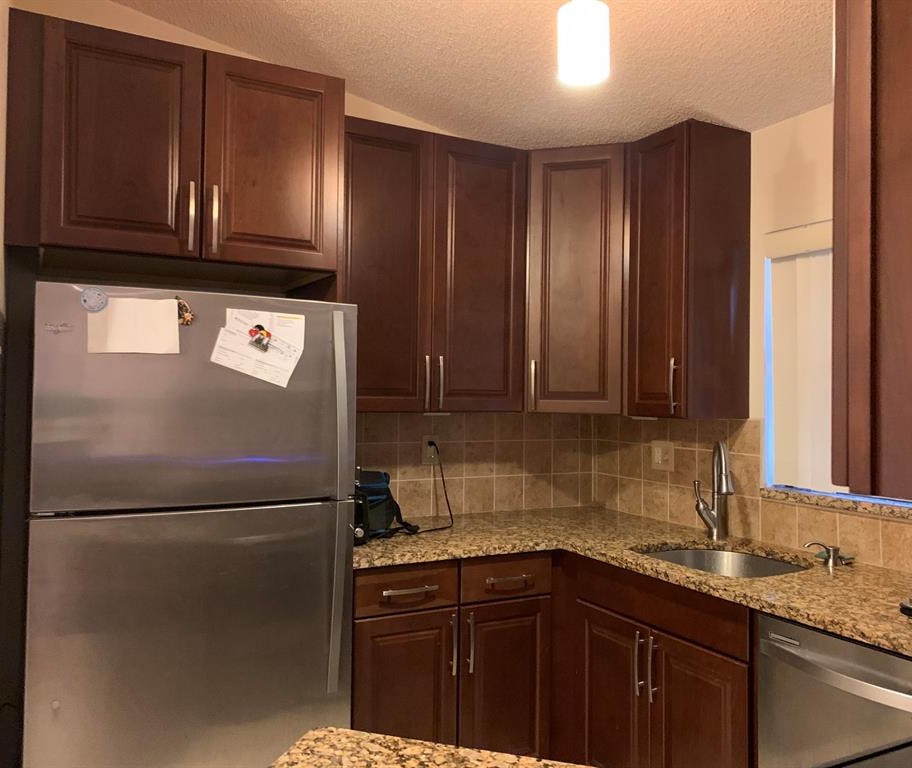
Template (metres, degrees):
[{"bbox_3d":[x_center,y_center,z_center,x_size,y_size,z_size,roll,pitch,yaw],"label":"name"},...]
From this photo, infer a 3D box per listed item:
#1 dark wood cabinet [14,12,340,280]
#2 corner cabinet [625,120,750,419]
[{"bbox_3d":[-0.909,-0.665,2.495,0.910,0.611,0.623,1,-1,-28],"label":"dark wood cabinet"},{"bbox_3d":[0.885,-0.408,2.939,0.313,1.063,0.326,1,-1,-28],"label":"corner cabinet"}]

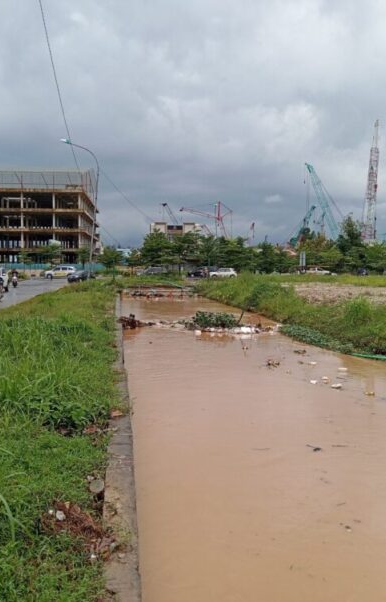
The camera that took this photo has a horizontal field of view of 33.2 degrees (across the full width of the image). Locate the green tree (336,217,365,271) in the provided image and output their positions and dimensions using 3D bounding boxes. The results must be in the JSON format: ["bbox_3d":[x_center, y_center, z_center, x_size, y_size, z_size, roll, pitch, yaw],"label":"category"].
[{"bbox_3d":[28.199,-10.205,116.000,5.400,10.600,5.400,0,3,0],"label":"green tree"}]

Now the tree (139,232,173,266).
[{"bbox_3d":[-5.988,-7.747,106.000,5.400,7.200,5.200,0,3,0],"label":"tree"}]

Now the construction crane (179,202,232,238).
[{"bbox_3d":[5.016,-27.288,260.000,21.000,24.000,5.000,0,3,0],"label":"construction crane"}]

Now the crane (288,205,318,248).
[{"bbox_3d":[23.451,-12.492,138.000,8.000,14.700,4.500,0,3,0],"label":"crane"}]

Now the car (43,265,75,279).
[{"bbox_3d":[-18.169,-3.945,89.000,4.400,1.740,1.740,0,3,-10],"label":"car"}]

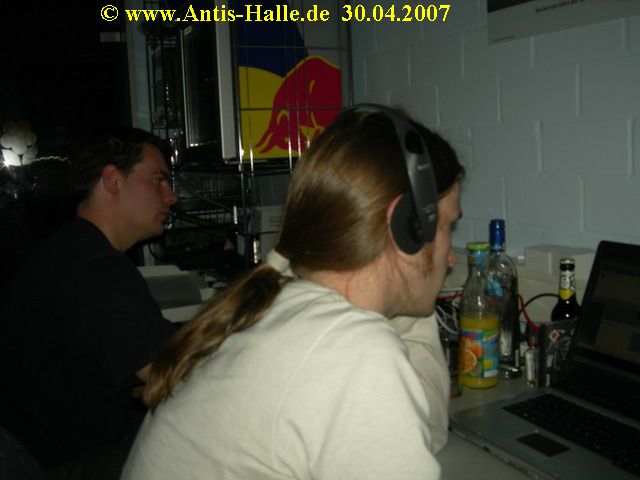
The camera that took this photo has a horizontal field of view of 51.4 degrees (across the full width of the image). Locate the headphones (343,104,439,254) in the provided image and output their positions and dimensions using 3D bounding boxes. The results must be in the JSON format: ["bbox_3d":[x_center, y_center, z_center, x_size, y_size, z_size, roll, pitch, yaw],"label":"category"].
[{"bbox_3d":[0.060,-0.070,0.792,0.077,0.178,0.176,-12,11,-32],"label":"headphones"}]

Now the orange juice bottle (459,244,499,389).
[{"bbox_3d":[0.320,0.150,1.329,0.080,0.286,0.080,-2,6,0],"label":"orange juice bottle"}]

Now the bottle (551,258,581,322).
[{"bbox_3d":[0.502,0.164,1.349,0.066,0.248,0.066,-2,6,0],"label":"bottle"}]

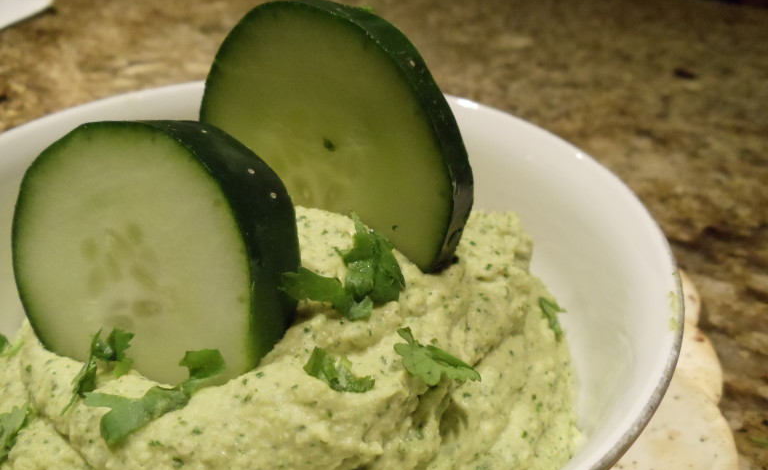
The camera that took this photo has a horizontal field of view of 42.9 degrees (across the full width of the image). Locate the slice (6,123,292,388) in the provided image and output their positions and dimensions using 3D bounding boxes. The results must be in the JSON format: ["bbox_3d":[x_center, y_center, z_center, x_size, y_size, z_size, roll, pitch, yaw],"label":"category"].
[{"bbox_3d":[-0.040,0.005,0.170,0.051,0.051,0.015,15,16,23],"label":"slice"}]

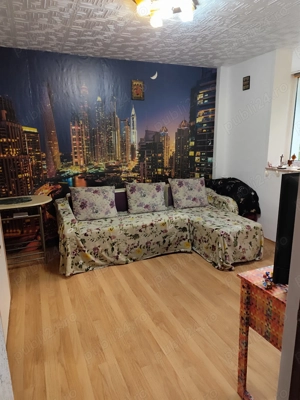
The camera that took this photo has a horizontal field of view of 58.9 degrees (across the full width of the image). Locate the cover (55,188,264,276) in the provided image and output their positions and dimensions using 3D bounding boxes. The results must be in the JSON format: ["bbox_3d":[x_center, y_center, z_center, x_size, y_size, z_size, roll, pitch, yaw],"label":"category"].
[{"bbox_3d":[0.054,0.326,3.326,2.274,0.786,1.401,-6,14,-23],"label":"cover"}]

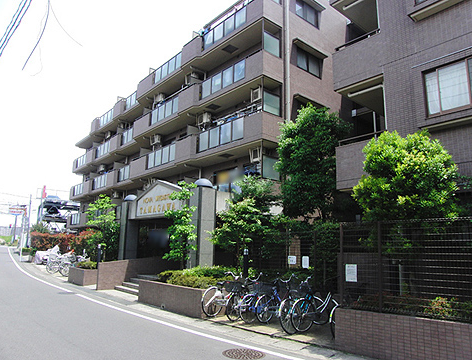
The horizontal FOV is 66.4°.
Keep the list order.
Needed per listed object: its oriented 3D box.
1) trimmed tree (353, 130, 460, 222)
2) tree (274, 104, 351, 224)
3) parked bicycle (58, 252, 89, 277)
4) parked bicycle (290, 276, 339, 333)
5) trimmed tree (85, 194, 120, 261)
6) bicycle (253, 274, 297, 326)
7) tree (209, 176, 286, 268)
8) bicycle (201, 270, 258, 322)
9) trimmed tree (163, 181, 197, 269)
[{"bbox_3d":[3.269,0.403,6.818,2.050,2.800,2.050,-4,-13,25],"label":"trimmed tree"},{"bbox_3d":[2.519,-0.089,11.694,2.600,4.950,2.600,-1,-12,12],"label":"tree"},{"bbox_3d":[-9.248,5.072,21.052,1.800,1.080,0.570,11,-15,-40],"label":"parked bicycle"},{"bbox_3d":[1.891,2.794,8.135,1.800,1.080,0.570,10,-14,-37],"label":"parked bicycle"},{"bbox_3d":[-6.588,2.471,17.672,1.750,3.650,1.750,5,-12,-20],"label":"trimmed tree"},{"bbox_3d":[1.127,2.967,9.070,1.800,1.080,0.570,11,-15,-41],"label":"bicycle"},{"bbox_3d":[0.346,1.480,10.937,2.250,3.200,2.250,1,-11,2],"label":"tree"},{"bbox_3d":[-0.202,3.078,9.745,1.800,1.080,0.570,12,-16,-43],"label":"bicycle"},{"bbox_3d":[-1.932,1.634,12.248,1.150,3.330,1.150,3,-11,-9],"label":"trimmed tree"}]

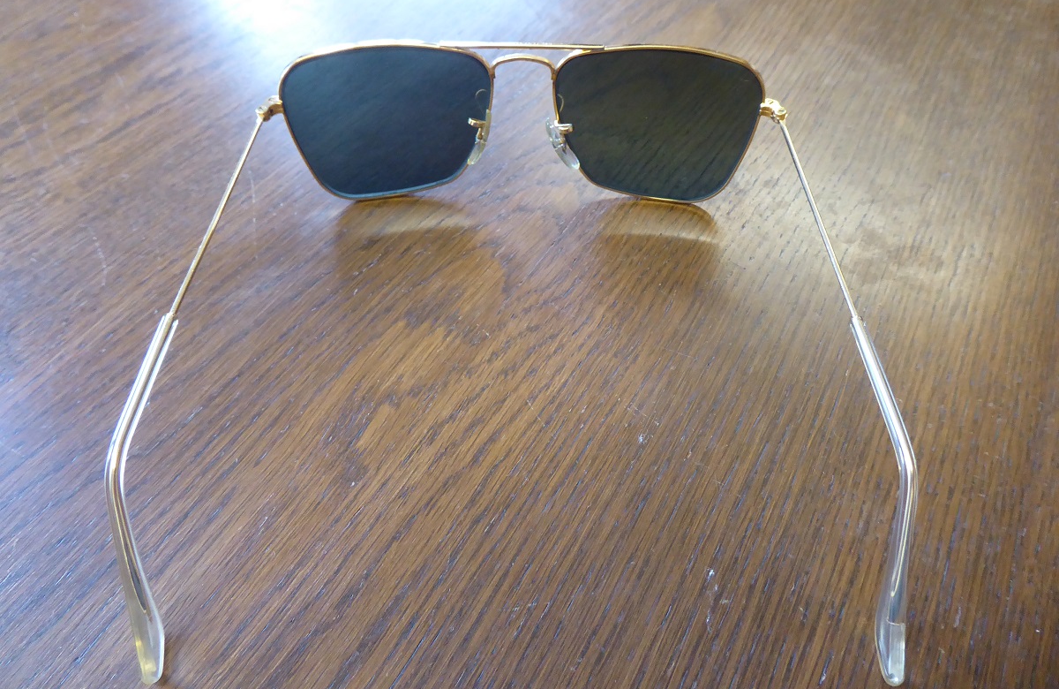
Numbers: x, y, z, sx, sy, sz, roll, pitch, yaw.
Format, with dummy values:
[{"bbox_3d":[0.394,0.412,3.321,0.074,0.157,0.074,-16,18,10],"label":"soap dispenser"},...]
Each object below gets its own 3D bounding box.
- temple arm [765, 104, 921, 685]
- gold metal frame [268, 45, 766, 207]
[{"bbox_3d":[0.063,-0.002,0.164,0.009,0.031,0.136,1,50,0],"label":"temple arm"},{"bbox_3d":[-0.003,-0.057,0.203,0.128,0.044,0.015,1,36,0],"label":"gold metal frame"}]

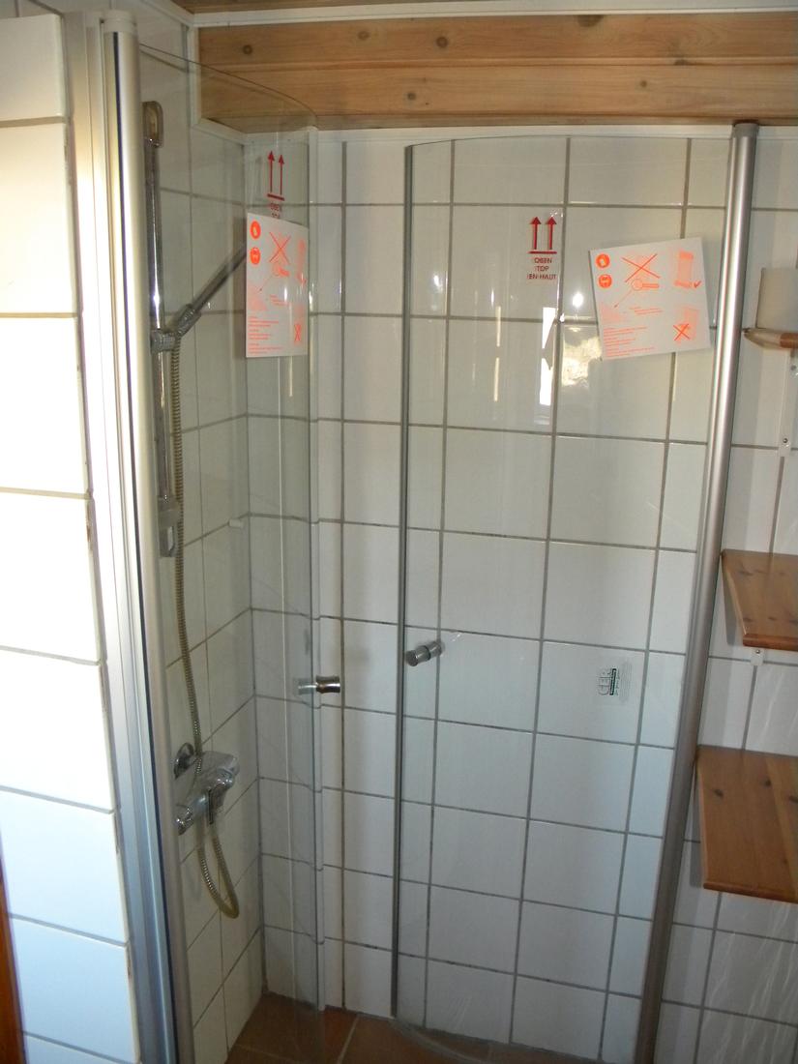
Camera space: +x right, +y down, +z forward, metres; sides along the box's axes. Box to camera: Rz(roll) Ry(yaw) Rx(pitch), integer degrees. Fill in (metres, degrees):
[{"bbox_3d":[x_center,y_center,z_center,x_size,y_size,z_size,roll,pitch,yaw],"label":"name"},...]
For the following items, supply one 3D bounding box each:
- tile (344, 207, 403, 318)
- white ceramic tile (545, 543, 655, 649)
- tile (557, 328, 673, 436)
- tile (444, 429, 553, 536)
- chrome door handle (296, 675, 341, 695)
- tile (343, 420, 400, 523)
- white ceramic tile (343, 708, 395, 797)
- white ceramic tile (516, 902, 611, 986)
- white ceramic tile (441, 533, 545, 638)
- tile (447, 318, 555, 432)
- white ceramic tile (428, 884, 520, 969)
[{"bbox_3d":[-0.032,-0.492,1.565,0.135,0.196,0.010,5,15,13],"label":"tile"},{"bbox_3d":[0.376,0.119,1.622,0.196,0.196,0.010,5,15,13],"label":"white ceramic tile"},{"bbox_3d":[0.380,-0.268,1.523,0.196,0.196,0.010,5,16,13],"label":"tile"},{"bbox_3d":[0.184,-0.091,1.619,0.196,0.196,0.010,5,16,13],"label":"tile"},{"bbox_3d":[-0.144,0.273,1.530,0.078,0.031,0.031,-1,15,-6],"label":"chrome door handle"},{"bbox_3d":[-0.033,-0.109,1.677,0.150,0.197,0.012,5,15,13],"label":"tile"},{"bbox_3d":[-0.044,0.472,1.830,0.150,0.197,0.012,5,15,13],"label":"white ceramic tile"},{"bbox_3d":[0.357,0.882,1.839,0.197,0.197,0.012,5,15,13],"label":"white ceramic tile"},{"bbox_3d":[0.181,0.103,1.672,0.196,0.196,0.010,5,16,13],"label":"white ceramic tile"},{"bbox_3d":[0.189,-0.285,1.576,0.197,0.197,0.012,5,15,13],"label":"tile"},{"bbox_3d":[0.162,0.864,1.874,0.196,0.196,0.010,5,15,13],"label":"white ceramic tile"}]

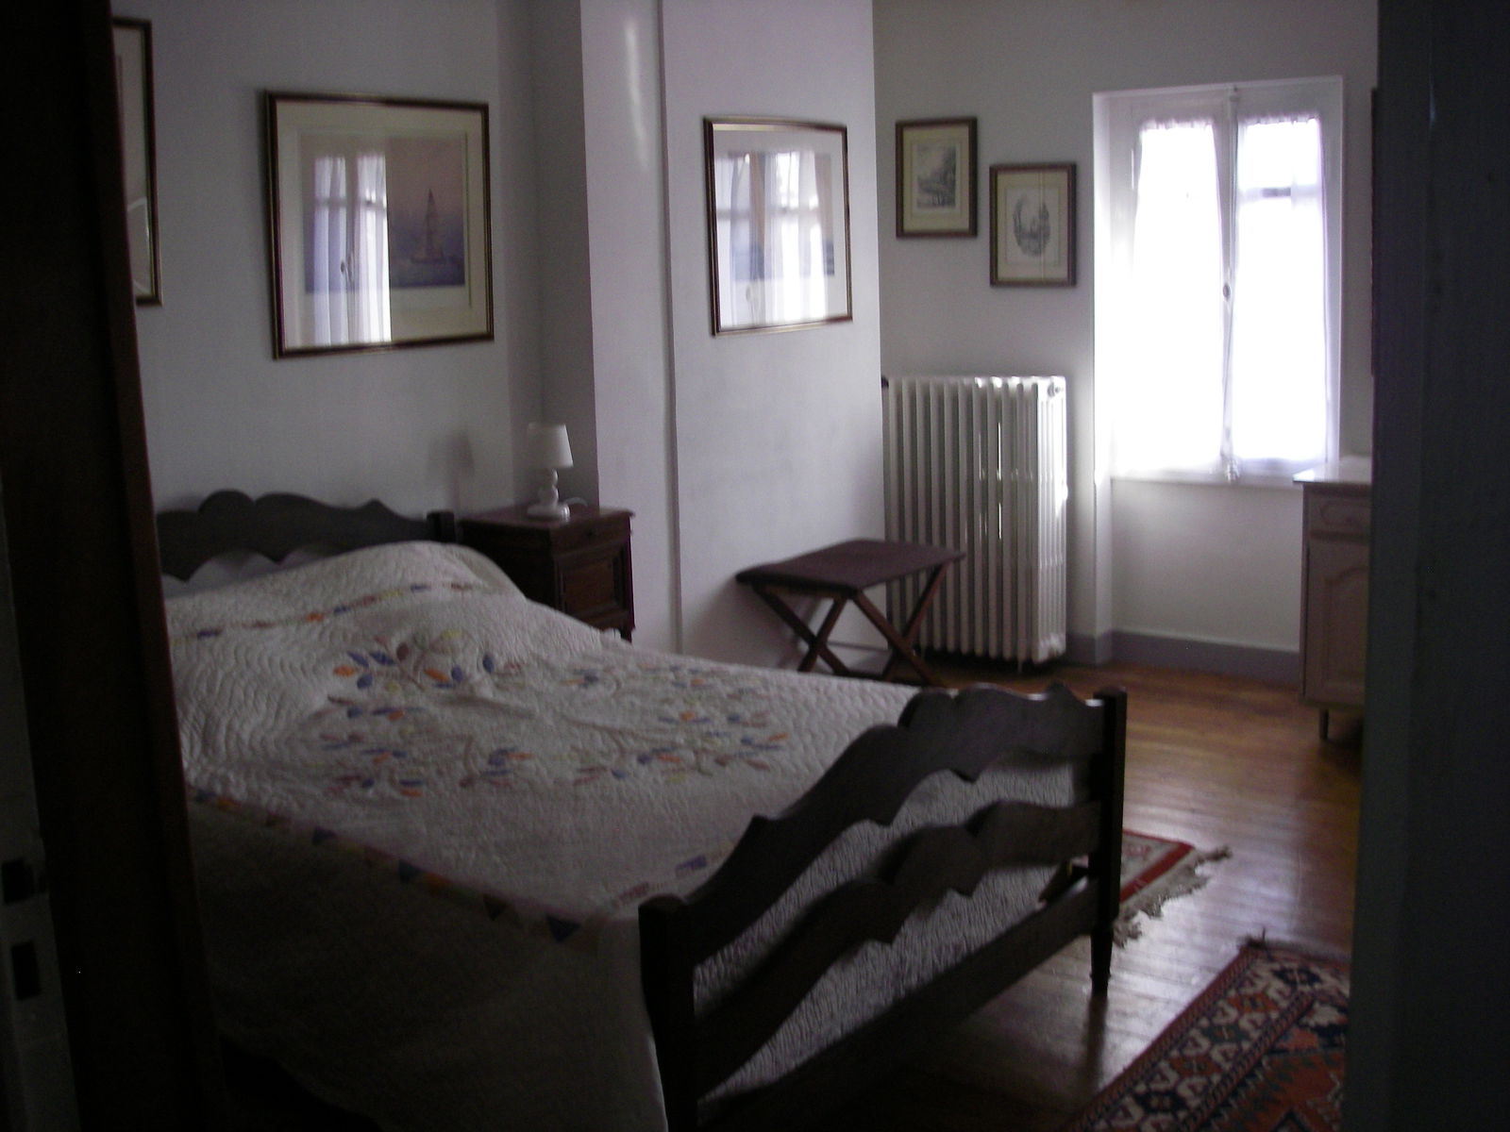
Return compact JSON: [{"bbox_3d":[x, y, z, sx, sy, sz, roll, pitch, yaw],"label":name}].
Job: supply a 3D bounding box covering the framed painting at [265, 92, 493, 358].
[{"bbox_3d":[-0.973,-0.903,4.376,0.027,0.647,0.713,7,14,39],"label":"framed painting"}]

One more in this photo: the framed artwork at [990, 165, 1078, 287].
[{"bbox_3d":[0.996,-1.240,6.024,0.352,0.434,0.030,7,14,39],"label":"framed artwork"}]

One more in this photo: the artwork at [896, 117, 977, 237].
[{"bbox_3d":[0.671,-1.466,6.258,0.361,0.439,0.030,7,14,39],"label":"artwork"}]

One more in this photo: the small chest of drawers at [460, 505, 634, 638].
[{"bbox_3d":[-0.579,0.259,4.784,0.357,0.813,0.342,7,14,39],"label":"small chest of drawers"}]

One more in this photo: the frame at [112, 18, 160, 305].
[{"bbox_3d":[-1.627,-0.866,3.559,0.027,0.648,0.682,7,14,39],"label":"frame"}]

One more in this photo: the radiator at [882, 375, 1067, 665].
[{"bbox_3d":[0.819,-0.178,6.191,0.669,1.087,0.198,7,14,39],"label":"radiator"}]

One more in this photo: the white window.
[{"bbox_3d":[1.593,-0.950,5.733,0.836,1.261,0.053,7,14,39],"label":"white window"}]

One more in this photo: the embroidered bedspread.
[{"bbox_3d":[-0.462,0.421,3.404,1.892,0.745,1.452,7,14,39],"label":"embroidered bedspread"}]

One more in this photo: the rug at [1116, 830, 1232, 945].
[{"bbox_3d":[0.494,0.719,4.321,1.322,0.012,0.714,7,14,39],"label":"rug"}]

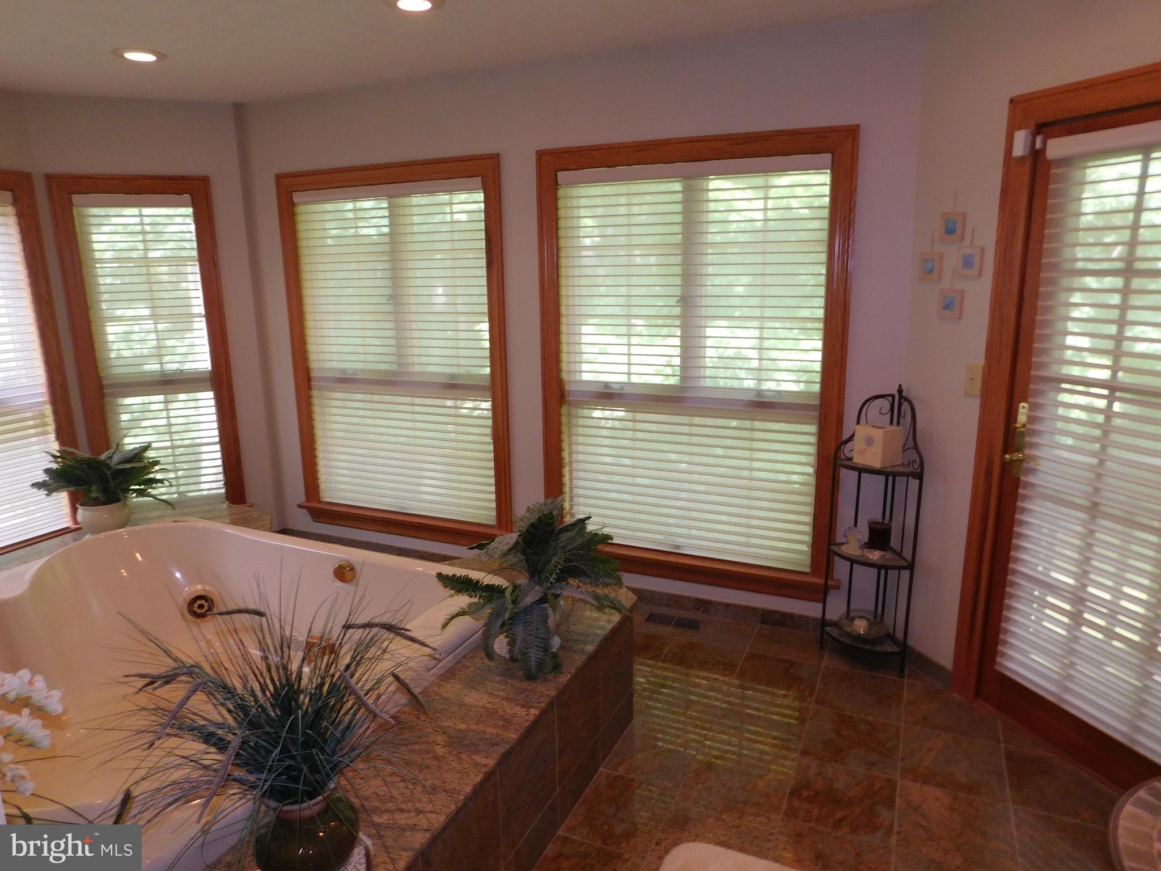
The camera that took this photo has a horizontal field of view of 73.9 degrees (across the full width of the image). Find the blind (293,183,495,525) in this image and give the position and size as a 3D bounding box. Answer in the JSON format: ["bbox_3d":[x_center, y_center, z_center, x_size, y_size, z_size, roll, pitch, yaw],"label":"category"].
[{"bbox_3d":[-0.965,-0.404,3.987,1.151,1.688,0.060,5,14,24],"label":"blind"}]

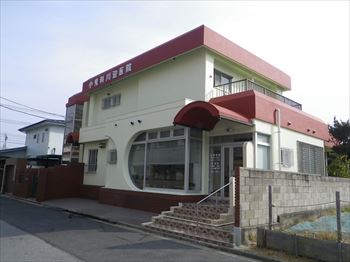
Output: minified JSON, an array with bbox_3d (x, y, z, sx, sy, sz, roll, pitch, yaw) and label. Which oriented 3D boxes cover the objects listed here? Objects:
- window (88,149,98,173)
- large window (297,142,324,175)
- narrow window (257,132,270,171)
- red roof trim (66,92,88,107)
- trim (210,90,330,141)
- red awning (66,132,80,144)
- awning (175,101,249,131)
[{"bbox_3d":[-5.350,1.957,18.495,0.120,1.440,1.080,11,-13,-42],"label":"window"},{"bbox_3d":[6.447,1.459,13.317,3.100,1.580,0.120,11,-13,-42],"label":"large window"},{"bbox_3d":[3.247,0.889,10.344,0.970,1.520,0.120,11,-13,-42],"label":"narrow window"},{"bbox_3d":[-7.288,-2.268,21.593,0.950,0.850,2.700,11,-13,-42],"label":"red roof trim"},{"bbox_3d":[4.728,-0.330,13.443,7.130,1.100,2.280,11,-13,-42],"label":"trim"},{"bbox_3d":[-6.772,0.592,19.660,1.000,0.850,1.150,11,-13,-42],"label":"red awning"},{"bbox_3d":[1.394,-0.529,10.417,1.900,0.700,2.140,11,-13,-42],"label":"awning"}]

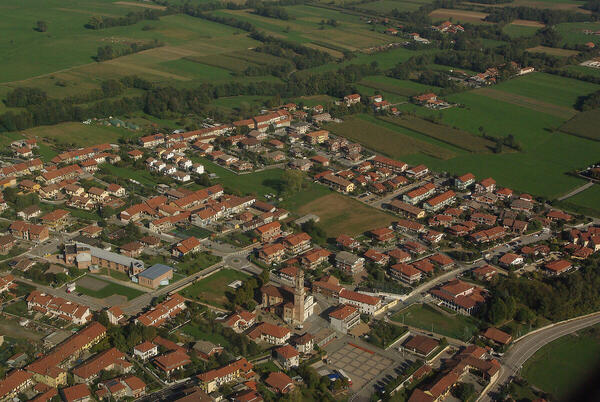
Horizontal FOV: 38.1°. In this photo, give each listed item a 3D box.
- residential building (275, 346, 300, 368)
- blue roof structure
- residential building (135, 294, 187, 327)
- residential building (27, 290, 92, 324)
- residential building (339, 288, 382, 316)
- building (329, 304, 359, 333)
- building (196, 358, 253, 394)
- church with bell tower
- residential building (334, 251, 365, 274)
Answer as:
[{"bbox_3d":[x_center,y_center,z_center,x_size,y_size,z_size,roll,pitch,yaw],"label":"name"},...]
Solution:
[{"bbox_3d":[-7.510,90.630,509.050,9.200,8.000,13.000,-15,27,-35],"label":"residential building"},{"bbox_3d":[-100.190,52.350,602.660,12.800,7.600,19.800,14,25,30],"label":"blue roof structure"},{"bbox_3d":[-89.660,70.810,555.450,12.600,8.200,38.800,12,24,27],"label":"residential building"},{"bbox_3d":[-154.840,67.790,559.960,46.800,8.400,12.200,12,24,27],"label":"residential building"},{"bbox_3d":[38.740,65.890,572.530,27.200,9.000,9.500,12,24,26],"label":"residential building"},{"bbox_3d":[28.780,74.220,549.310,13.700,10.200,16.800,18,27,36],"label":"building"},{"bbox_3d":[-41.870,97.260,489.880,31.500,8.600,12.300,-19,29,-41],"label":"building"},{"bbox_3d":[-8.610,53.570,561.180,35.200,38.700,20.800,16,26,33],"label":"church with bell tower"},{"bbox_3d":[36.270,43.540,628.340,14.000,9.600,17.000,18,27,37],"label":"residential building"}]

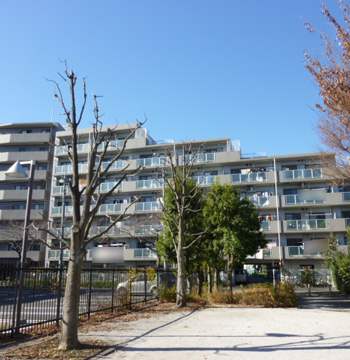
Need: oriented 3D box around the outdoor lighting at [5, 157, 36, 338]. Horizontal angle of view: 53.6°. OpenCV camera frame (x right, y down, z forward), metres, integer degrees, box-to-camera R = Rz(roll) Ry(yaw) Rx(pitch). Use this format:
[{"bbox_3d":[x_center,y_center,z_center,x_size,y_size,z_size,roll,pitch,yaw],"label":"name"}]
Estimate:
[{"bbox_3d":[-4.550,1.771,9.763,1.000,4.760,0.720,-4,-14,16],"label":"outdoor lighting"}]

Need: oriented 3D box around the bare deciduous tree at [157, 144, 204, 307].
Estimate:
[{"bbox_3d":[0.302,2.182,18.592,2.500,8.590,2.600,0,-13,0],"label":"bare deciduous tree"}]

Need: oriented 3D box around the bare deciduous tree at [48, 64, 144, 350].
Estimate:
[{"bbox_3d":[-2.088,0.299,8.528,2.560,6.990,2.400,0,-13,0],"label":"bare deciduous tree"}]

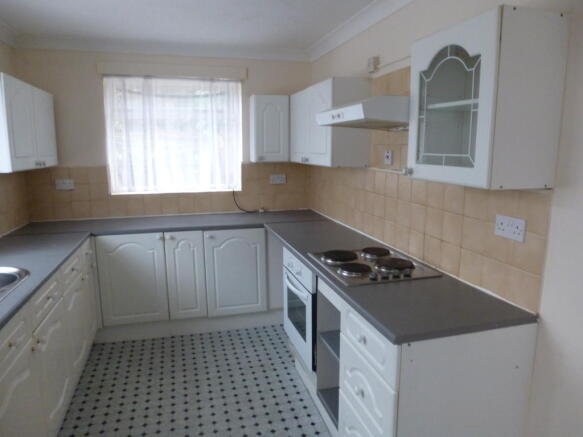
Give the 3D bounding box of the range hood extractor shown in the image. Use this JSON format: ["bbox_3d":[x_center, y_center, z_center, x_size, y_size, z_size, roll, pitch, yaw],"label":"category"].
[{"bbox_3d":[0.455,-0.548,2.139,0.472,0.125,0.598,-3,10,-16],"label":"range hood extractor"}]

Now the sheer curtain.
[{"bbox_3d":[-1.026,-0.730,3.645,1.158,1.001,0.113,-3,10,-16],"label":"sheer curtain"}]

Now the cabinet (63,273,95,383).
[{"bbox_3d":[-1.586,0.666,2.454,0.524,0.524,0.503,-3,10,-16],"label":"cabinet"}]

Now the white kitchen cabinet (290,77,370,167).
[{"bbox_3d":[0.256,-0.725,3.189,0.275,0.581,1.009,-3,10,-16],"label":"white kitchen cabinet"}]

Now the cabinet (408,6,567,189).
[{"bbox_3d":[0.716,-0.428,1.573,0.285,0.573,0.493,-3,10,-16],"label":"cabinet"}]

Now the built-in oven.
[{"bbox_3d":[0.298,0.503,2.511,0.555,0.570,0.594,-3,10,-16],"label":"built-in oven"}]

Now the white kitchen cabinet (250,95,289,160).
[{"bbox_3d":[-0.196,-0.816,3.709,0.320,0.581,0.252,-3,10,-16],"label":"white kitchen cabinet"}]

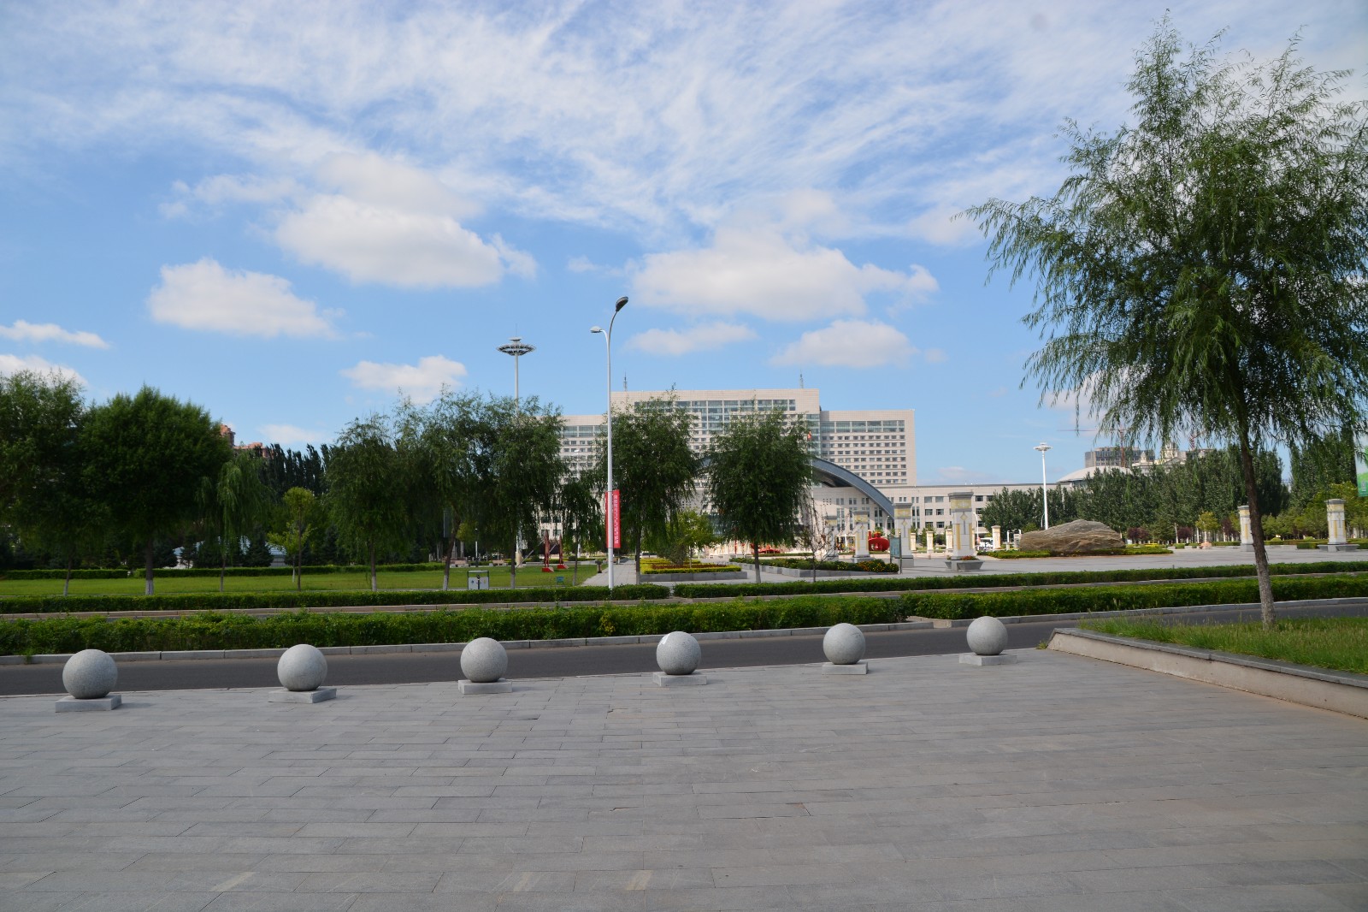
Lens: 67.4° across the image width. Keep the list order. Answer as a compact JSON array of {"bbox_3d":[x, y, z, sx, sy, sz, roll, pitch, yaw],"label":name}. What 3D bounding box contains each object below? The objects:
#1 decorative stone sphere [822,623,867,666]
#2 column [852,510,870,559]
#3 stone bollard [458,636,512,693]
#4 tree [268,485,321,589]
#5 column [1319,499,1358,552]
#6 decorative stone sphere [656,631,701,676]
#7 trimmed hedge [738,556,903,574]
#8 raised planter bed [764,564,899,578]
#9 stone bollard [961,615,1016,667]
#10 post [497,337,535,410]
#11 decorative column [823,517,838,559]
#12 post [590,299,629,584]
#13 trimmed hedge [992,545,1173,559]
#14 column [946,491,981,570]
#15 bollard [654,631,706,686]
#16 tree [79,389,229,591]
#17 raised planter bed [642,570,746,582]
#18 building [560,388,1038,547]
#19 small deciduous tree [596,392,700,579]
[{"bbox_3d":[1.956,2.308,12.489,0.510,0.490,0.510,-1,-5,0],"label":"decorative stone sphere"},{"bbox_3d":[15.846,7.336,91.600,1.500,4.900,1.500,0,-5,-3],"label":"column"},{"bbox_3d":[-2.127,2.217,10.927,0.530,0.570,0.530,1,-6,-17],"label":"stone bollard"},{"bbox_3d":[-14.223,3.157,37.496,1.837,4.136,1.837,0,-6,-11],"label":"tree"},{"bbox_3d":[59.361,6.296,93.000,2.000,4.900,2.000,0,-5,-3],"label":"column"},{"bbox_3d":[-0.055,2.274,11.743,0.510,0.490,0.510,-1,-5,0],"label":"decorative stone sphere"},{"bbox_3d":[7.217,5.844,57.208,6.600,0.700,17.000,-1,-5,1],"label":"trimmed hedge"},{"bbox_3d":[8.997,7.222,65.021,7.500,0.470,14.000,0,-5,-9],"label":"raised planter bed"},{"bbox_3d":[3.759,2.273,12.697,0.530,0.570,0.530,1,-6,-14],"label":"stone bollard"},{"bbox_3d":[-15.873,-0.574,98.587,3.660,22.100,3.660,-1,-5,0],"label":"post"},{"bbox_3d":[15.244,8.611,106.000,1.450,4.900,1.450,0,-5,-3],"label":"decorative column"},{"bbox_3d":[-2.616,-0.399,36.120,0.500,10.789,3.000,1,-6,-18],"label":"post"},{"bbox_3d":[34.818,8.638,91.596,15.500,0.650,9.000,-2,-5,6],"label":"trimmed hedge"},{"bbox_3d":[14.349,3.904,52.829,1.120,4.040,1.120,-1,-5,1],"label":"column"},{"bbox_3d":[-0.054,2.304,11.741,0.530,0.580,0.530,0,-5,-9],"label":"bollard"},{"bbox_3d":[-18.475,1.284,35.961,5.209,7.594,5.209,0,-6,-11],"label":"tree"},{"bbox_3d":[0.442,5.660,49.979,4.900,0.560,7.000,-1,-5,1],"label":"raised planter bed"},{"bbox_3d":[19.346,0.139,406.535,200.000,73.000,140.000,-1,-5,1],"label":"building"},{"bbox_3d":[-1.636,1.349,42.399,4.290,7.900,4.290,-1,-5,0],"label":"small deciduous tree"}]

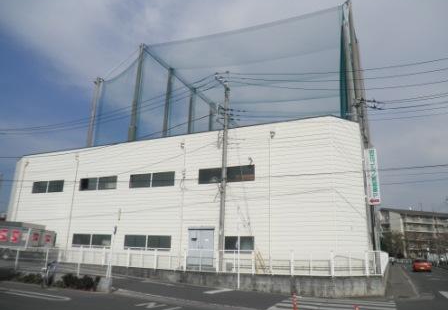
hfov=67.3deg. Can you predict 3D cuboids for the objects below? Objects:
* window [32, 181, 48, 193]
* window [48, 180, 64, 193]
[{"bbox_3d":[-14.693,2.631,26.933,1.717,0.929,0.120,-5,-16,25],"label":"window"},{"bbox_3d":[-12.997,2.476,26.135,1.690,0.912,0.120,-5,-16,25],"label":"window"}]

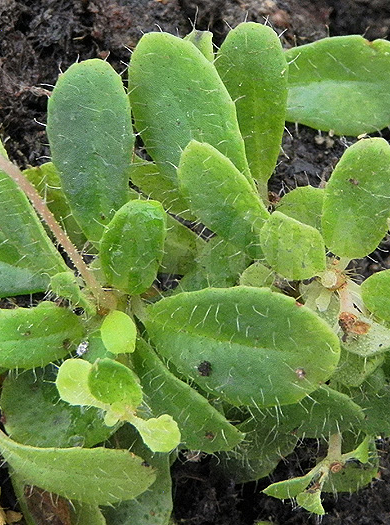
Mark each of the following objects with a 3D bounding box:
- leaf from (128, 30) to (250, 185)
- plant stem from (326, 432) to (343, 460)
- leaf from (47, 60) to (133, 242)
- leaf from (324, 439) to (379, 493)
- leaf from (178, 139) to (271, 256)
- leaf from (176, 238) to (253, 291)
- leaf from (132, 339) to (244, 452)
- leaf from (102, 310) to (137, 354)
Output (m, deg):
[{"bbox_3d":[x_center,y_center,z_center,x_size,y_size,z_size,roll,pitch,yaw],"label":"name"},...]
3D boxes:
[{"bbox_3d":[0.001,-0.036,0.287,0.021,0.007,0.043,-28,94,4],"label":"leaf"},{"bbox_3d":[0.032,0.042,0.270,0.003,0.003,0.008,8,47,0],"label":"plant stem"},{"bbox_3d":[-0.024,-0.027,0.284,0.019,0.006,0.046,-8,79,4],"label":"leaf"},{"bbox_3d":[0.038,0.050,0.284,0.013,0.005,0.012,-34,45,27],"label":"leaf"},{"bbox_3d":[0.007,-0.015,0.276,0.015,0.005,0.030,-31,95,7],"label":"leaf"},{"bbox_3d":[0.005,0.000,0.309,0.020,0.004,0.017,-2,62,-9],"label":"leaf"},{"bbox_3d":[-0.003,0.032,0.292,0.015,0.004,0.039,-39,67,-19],"label":"leaf"},{"bbox_3d":[-0.017,0.016,0.267,0.008,0.003,0.013,-14,51,-5],"label":"leaf"}]

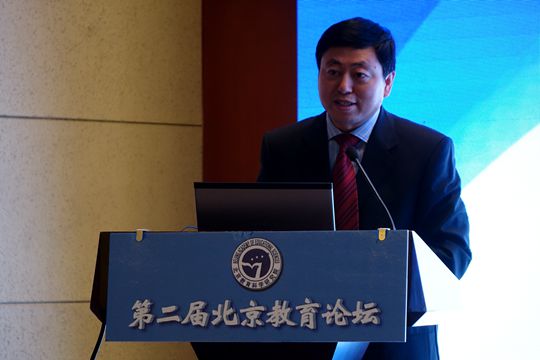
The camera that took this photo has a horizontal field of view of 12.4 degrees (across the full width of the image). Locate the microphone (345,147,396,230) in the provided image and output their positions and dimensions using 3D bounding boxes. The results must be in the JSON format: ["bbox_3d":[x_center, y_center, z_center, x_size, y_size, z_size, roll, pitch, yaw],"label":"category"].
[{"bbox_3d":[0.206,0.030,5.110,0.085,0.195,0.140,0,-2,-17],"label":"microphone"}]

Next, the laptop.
[{"bbox_3d":[0.012,0.103,5.120,0.290,0.190,0.240,-1,-2,13],"label":"laptop"}]

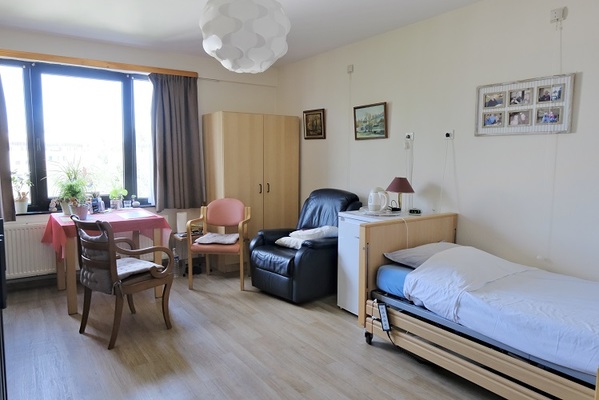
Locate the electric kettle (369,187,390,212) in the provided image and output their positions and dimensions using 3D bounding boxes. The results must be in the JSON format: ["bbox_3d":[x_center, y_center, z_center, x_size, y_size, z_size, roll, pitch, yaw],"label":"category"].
[{"bbox_3d":[0.675,-0.006,3.401,0.180,0.210,0.135,4,7,30],"label":"electric kettle"}]

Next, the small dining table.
[{"bbox_3d":[-1.831,0.521,3.840,0.880,0.745,0.870,-4,7,-36],"label":"small dining table"}]

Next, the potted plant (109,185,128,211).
[{"bbox_3d":[-1.946,-0.027,4.296,0.180,0.260,0.180,-4,7,-36],"label":"potted plant"}]

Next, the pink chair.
[{"bbox_3d":[-0.809,0.448,4.204,0.570,0.850,0.560,1,6,5],"label":"pink chair"}]

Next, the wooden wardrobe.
[{"bbox_3d":[-0.588,-0.117,4.979,1.030,1.810,0.570,-4,8,-35],"label":"wooden wardrobe"}]

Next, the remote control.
[{"bbox_3d":[0.538,0.737,2.511,0.030,0.165,0.062,-4,-10,-36],"label":"remote control"}]

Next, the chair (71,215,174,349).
[{"bbox_3d":[-1.326,0.559,3.017,0.535,0.875,0.540,5,8,37],"label":"chair"}]

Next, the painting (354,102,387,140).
[{"bbox_3d":[0.711,-0.789,4.050,0.030,0.340,0.450,-9,10,-35],"label":"painting"}]

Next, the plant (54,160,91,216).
[{"bbox_3d":[-2.131,-0.102,3.738,0.360,0.520,0.360,-4,8,-35],"label":"plant"}]

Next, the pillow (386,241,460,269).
[{"bbox_3d":[0.978,0.390,2.705,0.650,0.150,0.450,-4,7,-36],"label":"pillow"}]

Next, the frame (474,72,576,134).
[{"bbox_3d":[1.597,-0.662,2.885,0.030,0.383,0.675,-4,7,-36],"label":"frame"}]

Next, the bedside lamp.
[{"bbox_3d":[0.915,-0.056,3.594,0.270,0.295,0.270,1,6,0],"label":"bedside lamp"}]

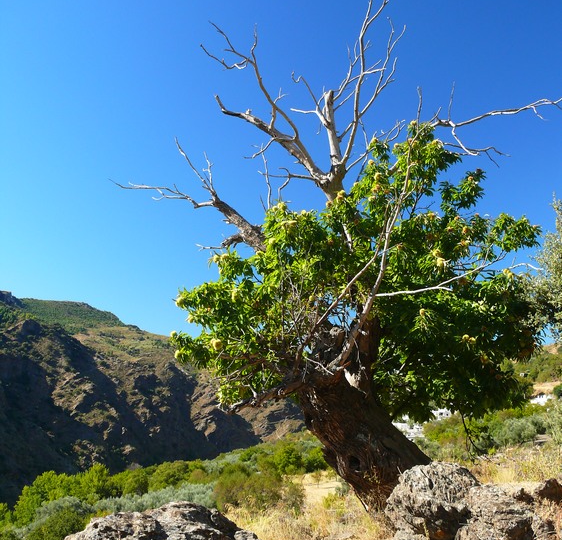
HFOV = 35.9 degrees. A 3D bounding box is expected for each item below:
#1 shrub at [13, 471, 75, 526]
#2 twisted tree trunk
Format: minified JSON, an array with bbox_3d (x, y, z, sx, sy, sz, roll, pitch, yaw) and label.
[{"bbox_3d":[-10.965,10.596,40.000,2.900,2.600,2.600,0,-6,0],"label":"shrub"},{"bbox_3d":[0.819,1.712,8.500,1.280,1.350,0.900,0,-6,0],"label":"twisted tree trunk"}]

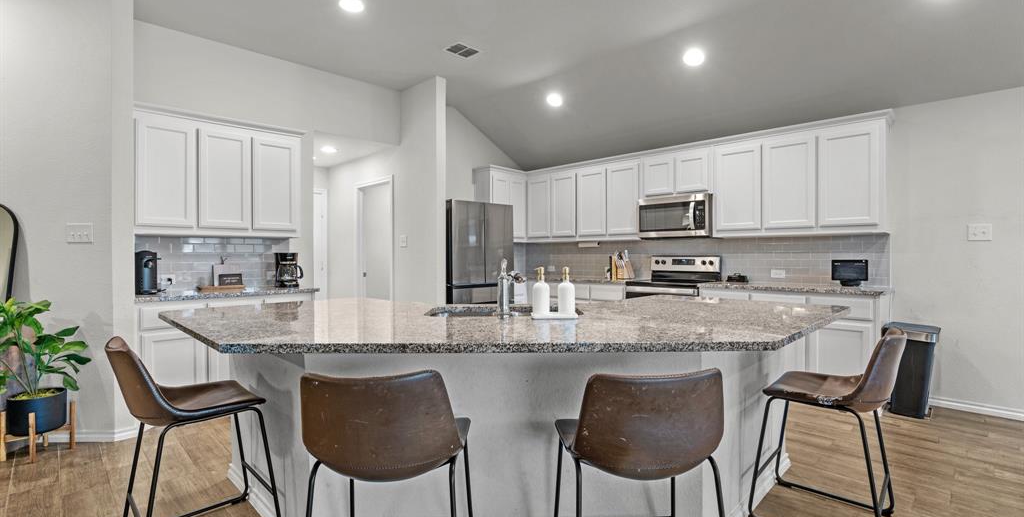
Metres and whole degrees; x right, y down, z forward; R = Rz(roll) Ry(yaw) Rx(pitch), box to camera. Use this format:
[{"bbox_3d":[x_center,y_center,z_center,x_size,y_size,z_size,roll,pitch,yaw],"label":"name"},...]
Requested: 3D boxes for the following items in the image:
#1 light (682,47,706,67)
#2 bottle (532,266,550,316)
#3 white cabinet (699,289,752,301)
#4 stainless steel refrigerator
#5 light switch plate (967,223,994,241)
[{"bbox_3d":[1.545,-1.708,3.853,0.180,0.025,0.180,0,-24,45],"label":"light"},{"bbox_3d":[0.132,0.147,2.055,0.077,0.217,0.076,0,0,0],"label":"bottle"},{"bbox_3d":[2.130,0.706,4.335,0.620,0.876,0.445,-1,1,-45],"label":"white cabinet"},{"bbox_3d":[-0.570,0.270,5.303,0.760,1.775,0.905,0,1,45],"label":"stainless steel refrigerator"},{"bbox_3d":[3.488,-0.191,3.392,0.012,0.124,0.124,-1,1,-45],"label":"light switch plate"}]

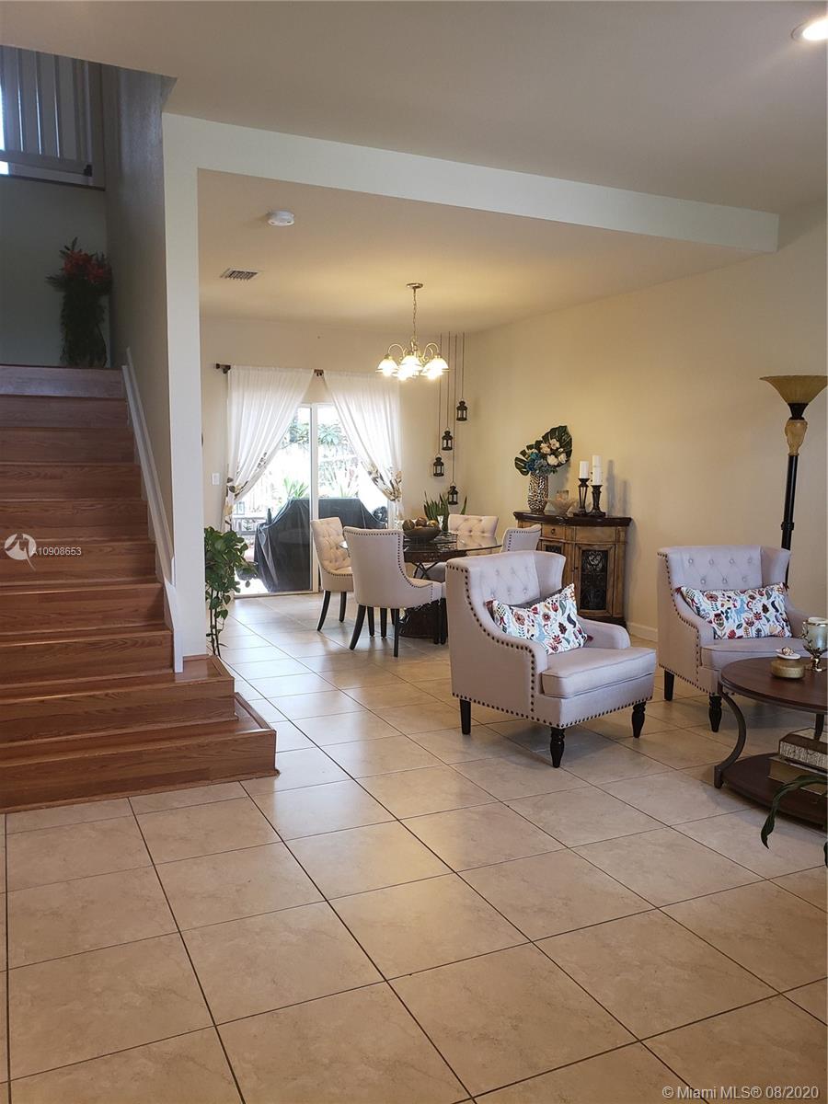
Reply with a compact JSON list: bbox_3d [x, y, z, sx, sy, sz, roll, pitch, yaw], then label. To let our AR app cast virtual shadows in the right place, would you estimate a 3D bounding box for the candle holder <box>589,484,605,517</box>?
[{"bbox_3d":[1.563,-0.434,7.014,0.115,0.254,0.115,-2,6,-26],"label":"candle holder"}]

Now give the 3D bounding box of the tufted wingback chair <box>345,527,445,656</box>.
[{"bbox_3d":[-0.167,0.270,6.333,0.540,0.925,0.630,4,7,34],"label":"tufted wingback chair"}]

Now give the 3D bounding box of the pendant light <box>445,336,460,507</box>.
[{"bbox_3d":[0.457,-1.462,9.279,0.115,1.884,0.115,-2,6,-26],"label":"pendant light"}]

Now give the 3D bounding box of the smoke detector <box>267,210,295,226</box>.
[{"bbox_3d":[-0.782,-1.958,4.878,0.150,0.050,0.150,-2,6,-26],"label":"smoke detector"}]

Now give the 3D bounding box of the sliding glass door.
[{"bbox_3d":[-1.083,-0.564,8.882,1.820,2.020,0.120,-2,6,-26],"label":"sliding glass door"}]

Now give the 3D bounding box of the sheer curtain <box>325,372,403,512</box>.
[{"bbox_3d":[-0.538,-0.904,9.033,0.917,2.016,0.130,-2,6,-25],"label":"sheer curtain"}]

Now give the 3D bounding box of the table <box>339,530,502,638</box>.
[{"bbox_3d":[0.039,0.293,6.952,1.340,0.760,1.340,0,6,0],"label":"table"}]

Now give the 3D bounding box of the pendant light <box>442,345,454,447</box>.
[{"bbox_3d":[0.379,-1.719,9.133,0.115,1.169,0.115,-2,6,-26],"label":"pendant light"}]

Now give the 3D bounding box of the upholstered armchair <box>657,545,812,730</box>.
[{"bbox_3d":[1.890,0.460,4.687,0.750,0.905,0.775,0,6,-8],"label":"upholstered armchair"}]

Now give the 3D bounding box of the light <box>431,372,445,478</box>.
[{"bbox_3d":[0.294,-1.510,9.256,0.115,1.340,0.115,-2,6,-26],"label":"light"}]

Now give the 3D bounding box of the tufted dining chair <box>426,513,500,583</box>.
[{"bbox_3d":[0.396,0.153,7.520,0.540,0.930,0.630,4,7,30],"label":"tufted dining chair"}]

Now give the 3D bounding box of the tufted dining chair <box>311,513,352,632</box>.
[{"bbox_3d":[-0.485,0.186,6.987,0.600,0.925,0.520,3,6,21],"label":"tufted dining chair"}]

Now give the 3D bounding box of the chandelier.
[{"bbox_3d":[0.007,-1.806,6.763,0.580,0.712,0.580,1,6,0],"label":"chandelier"}]

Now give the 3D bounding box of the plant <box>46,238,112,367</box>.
[{"bbox_3d":[-2.274,-1.661,5.664,0.430,0.930,0.400,-2,6,-25],"label":"plant"}]

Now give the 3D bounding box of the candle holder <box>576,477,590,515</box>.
[{"bbox_3d":[1.468,-0.479,7.214,0.105,0.336,0.105,-2,6,-25],"label":"candle holder"}]

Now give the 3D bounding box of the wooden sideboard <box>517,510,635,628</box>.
[{"bbox_3d":[1.298,0.151,7.461,0.430,0.965,1.440,-2,6,-25],"label":"wooden sideboard"}]

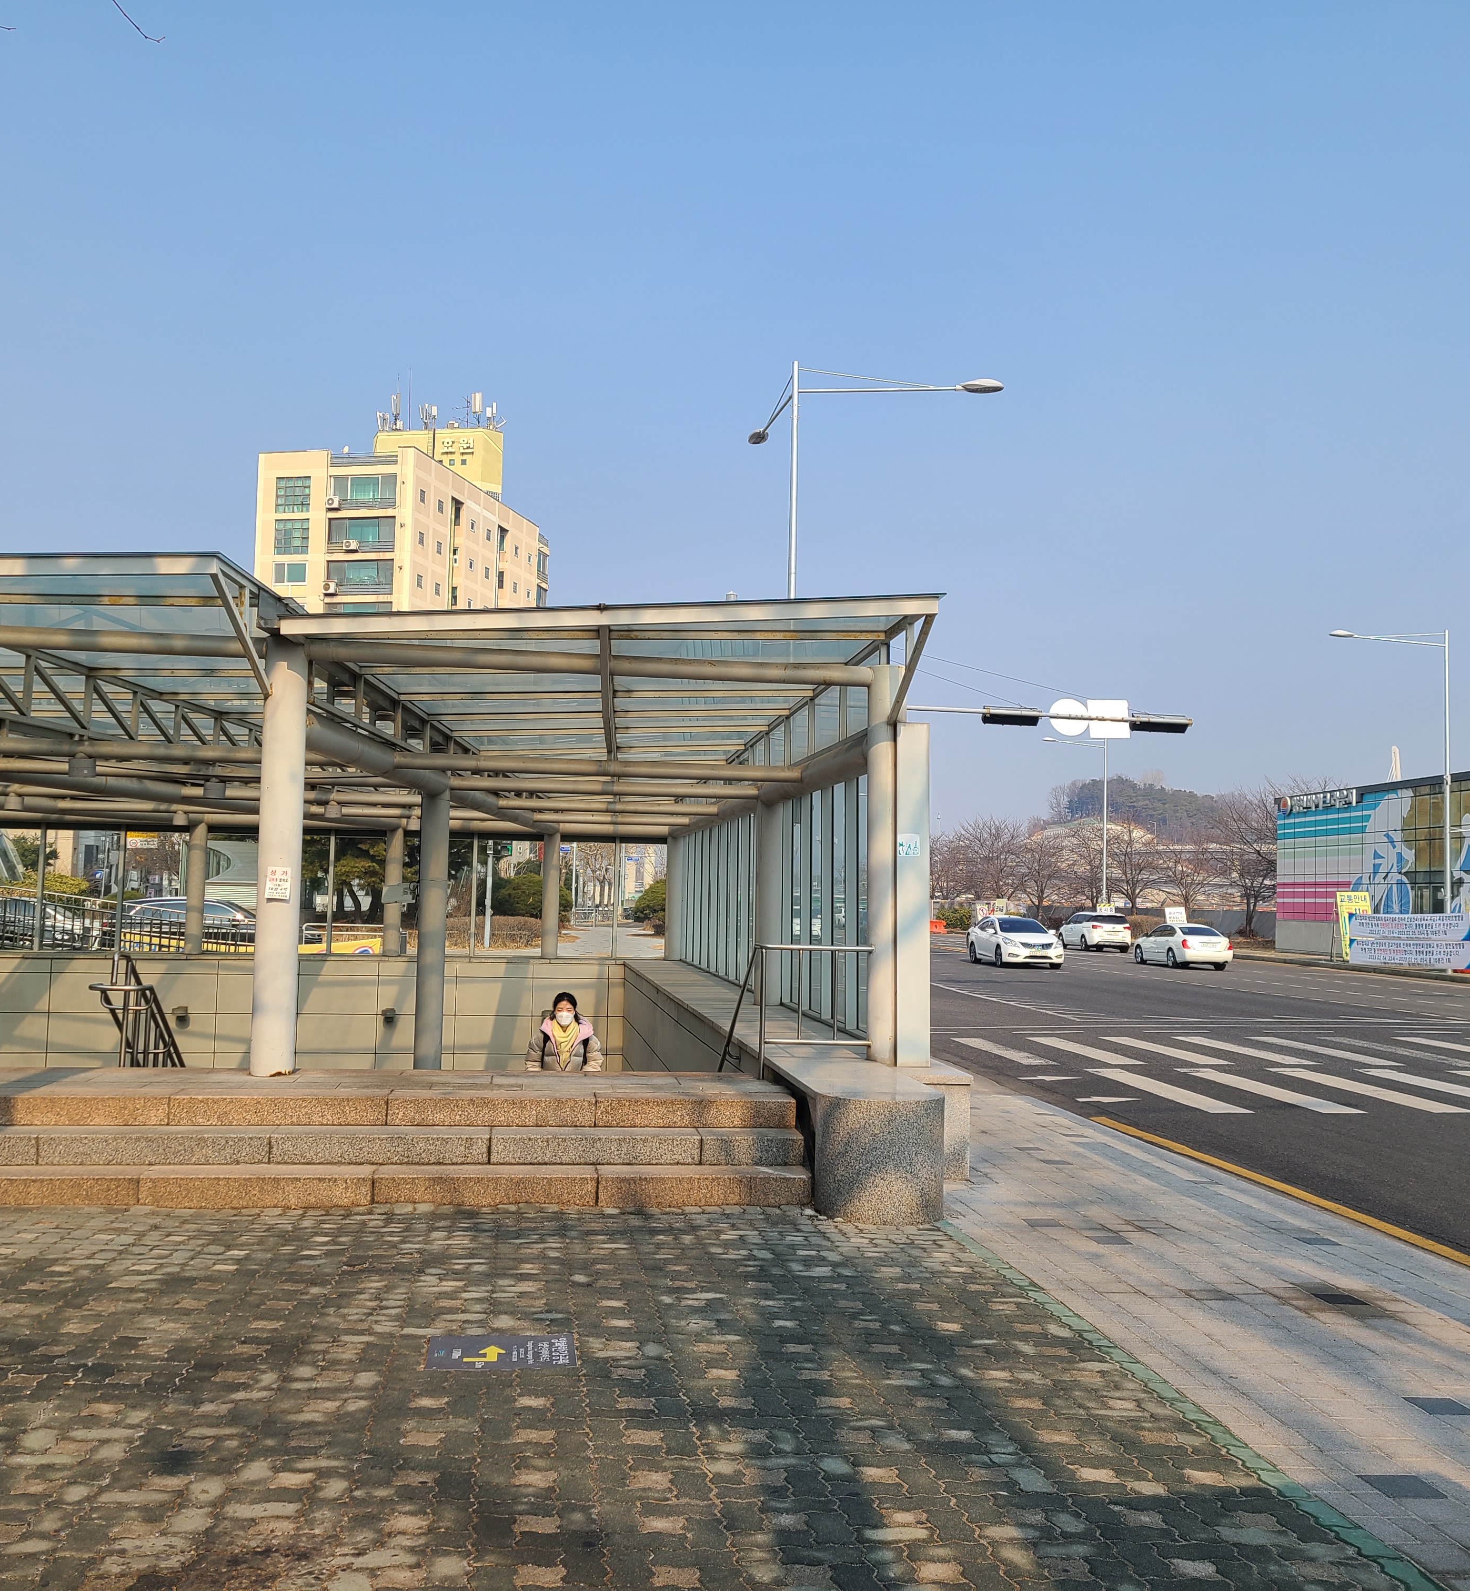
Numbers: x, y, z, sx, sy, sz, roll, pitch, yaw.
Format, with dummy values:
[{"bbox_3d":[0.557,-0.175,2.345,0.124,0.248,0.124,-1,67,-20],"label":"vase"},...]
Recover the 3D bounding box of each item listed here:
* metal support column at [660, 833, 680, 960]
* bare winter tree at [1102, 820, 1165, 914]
[{"bbox_3d":[-0.975,1.594,25.470,0.270,2.049,0.270,1,-4,-8],"label":"metal support column"},{"bbox_3d":[23.843,4.915,94.914,4.300,6.977,4.300,2,-4,-8],"label":"bare winter tree"}]

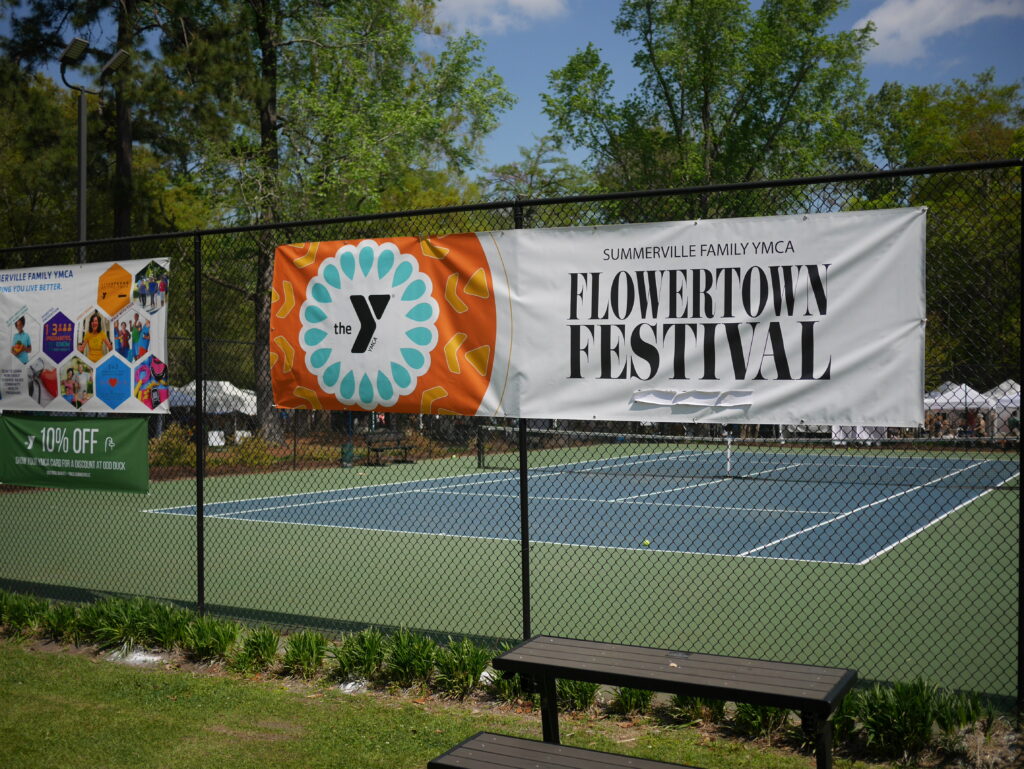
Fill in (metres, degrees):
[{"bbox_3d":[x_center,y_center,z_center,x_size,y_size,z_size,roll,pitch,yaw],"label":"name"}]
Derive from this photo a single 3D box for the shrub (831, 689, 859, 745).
[{"bbox_3d":[1.840,1.847,6.638,0.270,0.310,0.270,0,0,29],"label":"shrub"}]

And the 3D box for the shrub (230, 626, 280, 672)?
[{"bbox_3d":[-1.690,1.734,7.805,0.330,0.280,0.320,0,0,0],"label":"shrub"}]

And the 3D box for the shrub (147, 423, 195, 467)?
[{"bbox_3d":[-8.313,1.489,28.900,1.350,1.050,1.250,0,0,29],"label":"shrub"}]

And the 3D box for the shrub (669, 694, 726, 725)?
[{"bbox_3d":[1.086,1.850,7.073,0.390,0.300,0.390,0,0,29],"label":"shrub"}]

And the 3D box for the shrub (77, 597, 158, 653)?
[{"bbox_3d":[-2.800,1.691,8.408,0.570,0.360,0.460,0,0,28],"label":"shrub"}]

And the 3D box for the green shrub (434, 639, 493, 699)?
[{"bbox_3d":[-0.311,1.825,7.665,0.390,0.340,0.390,0,0,0],"label":"green shrub"}]

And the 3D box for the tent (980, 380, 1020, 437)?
[{"bbox_3d":[21.853,1.362,52.000,3.050,3.200,3.050,0,0,29],"label":"tent"}]

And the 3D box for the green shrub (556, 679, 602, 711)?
[{"bbox_3d":[0.368,1.726,6.889,0.300,0.310,0.310,0,0,0],"label":"green shrub"}]

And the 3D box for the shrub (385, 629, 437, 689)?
[{"bbox_3d":[-0.635,1.708,7.424,0.340,0.340,0.340,0,0,0],"label":"shrub"}]

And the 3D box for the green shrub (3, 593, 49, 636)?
[{"bbox_3d":[-3.650,1.714,8.887,0.360,0.310,0.350,0,0,28],"label":"green shrub"}]

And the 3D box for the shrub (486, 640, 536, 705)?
[{"bbox_3d":[0.028,1.827,7.514,0.370,0.340,0.370,0,0,29],"label":"shrub"}]

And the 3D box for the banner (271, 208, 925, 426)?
[{"bbox_3d":[0.272,-0.413,7.979,4.820,1.275,0.060,0,0,28],"label":"banner"}]

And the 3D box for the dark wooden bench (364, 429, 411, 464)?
[{"bbox_3d":[-3.235,1.652,31.136,0.600,0.860,1.650,0,0,28],"label":"dark wooden bench"}]

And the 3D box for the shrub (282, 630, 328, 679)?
[{"bbox_3d":[-1.333,1.730,7.650,0.310,0.290,0.310,0,0,0],"label":"shrub"}]

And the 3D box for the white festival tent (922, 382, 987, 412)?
[{"bbox_3d":[23.922,1.597,63.000,3.050,3.200,3.050,0,0,28],"label":"white festival tent"}]

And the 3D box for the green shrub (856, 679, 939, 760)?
[{"bbox_3d":[2.092,1.817,6.432,0.430,0.370,0.430,0,0,29],"label":"green shrub"}]

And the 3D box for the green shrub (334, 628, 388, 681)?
[{"bbox_3d":[-1.022,1.834,8.053,0.360,0.320,0.360,0,0,0],"label":"green shrub"}]

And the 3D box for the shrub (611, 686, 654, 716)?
[{"bbox_3d":[0.738,1.844,7.229,0.330,0.310,0.330,0,0,29],"label":"shrub"}]

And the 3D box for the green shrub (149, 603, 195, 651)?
[{"bbox_3d":[-2.586,1.826,8.965,0.350,0.330,0.350,0,0,0],"label":"green shrub"}]

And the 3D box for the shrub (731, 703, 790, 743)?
[{"bbox_3d":[1.335,1.723,6.331,0.320,0.320,0.330,0,0,28],"label":"shrub"}]

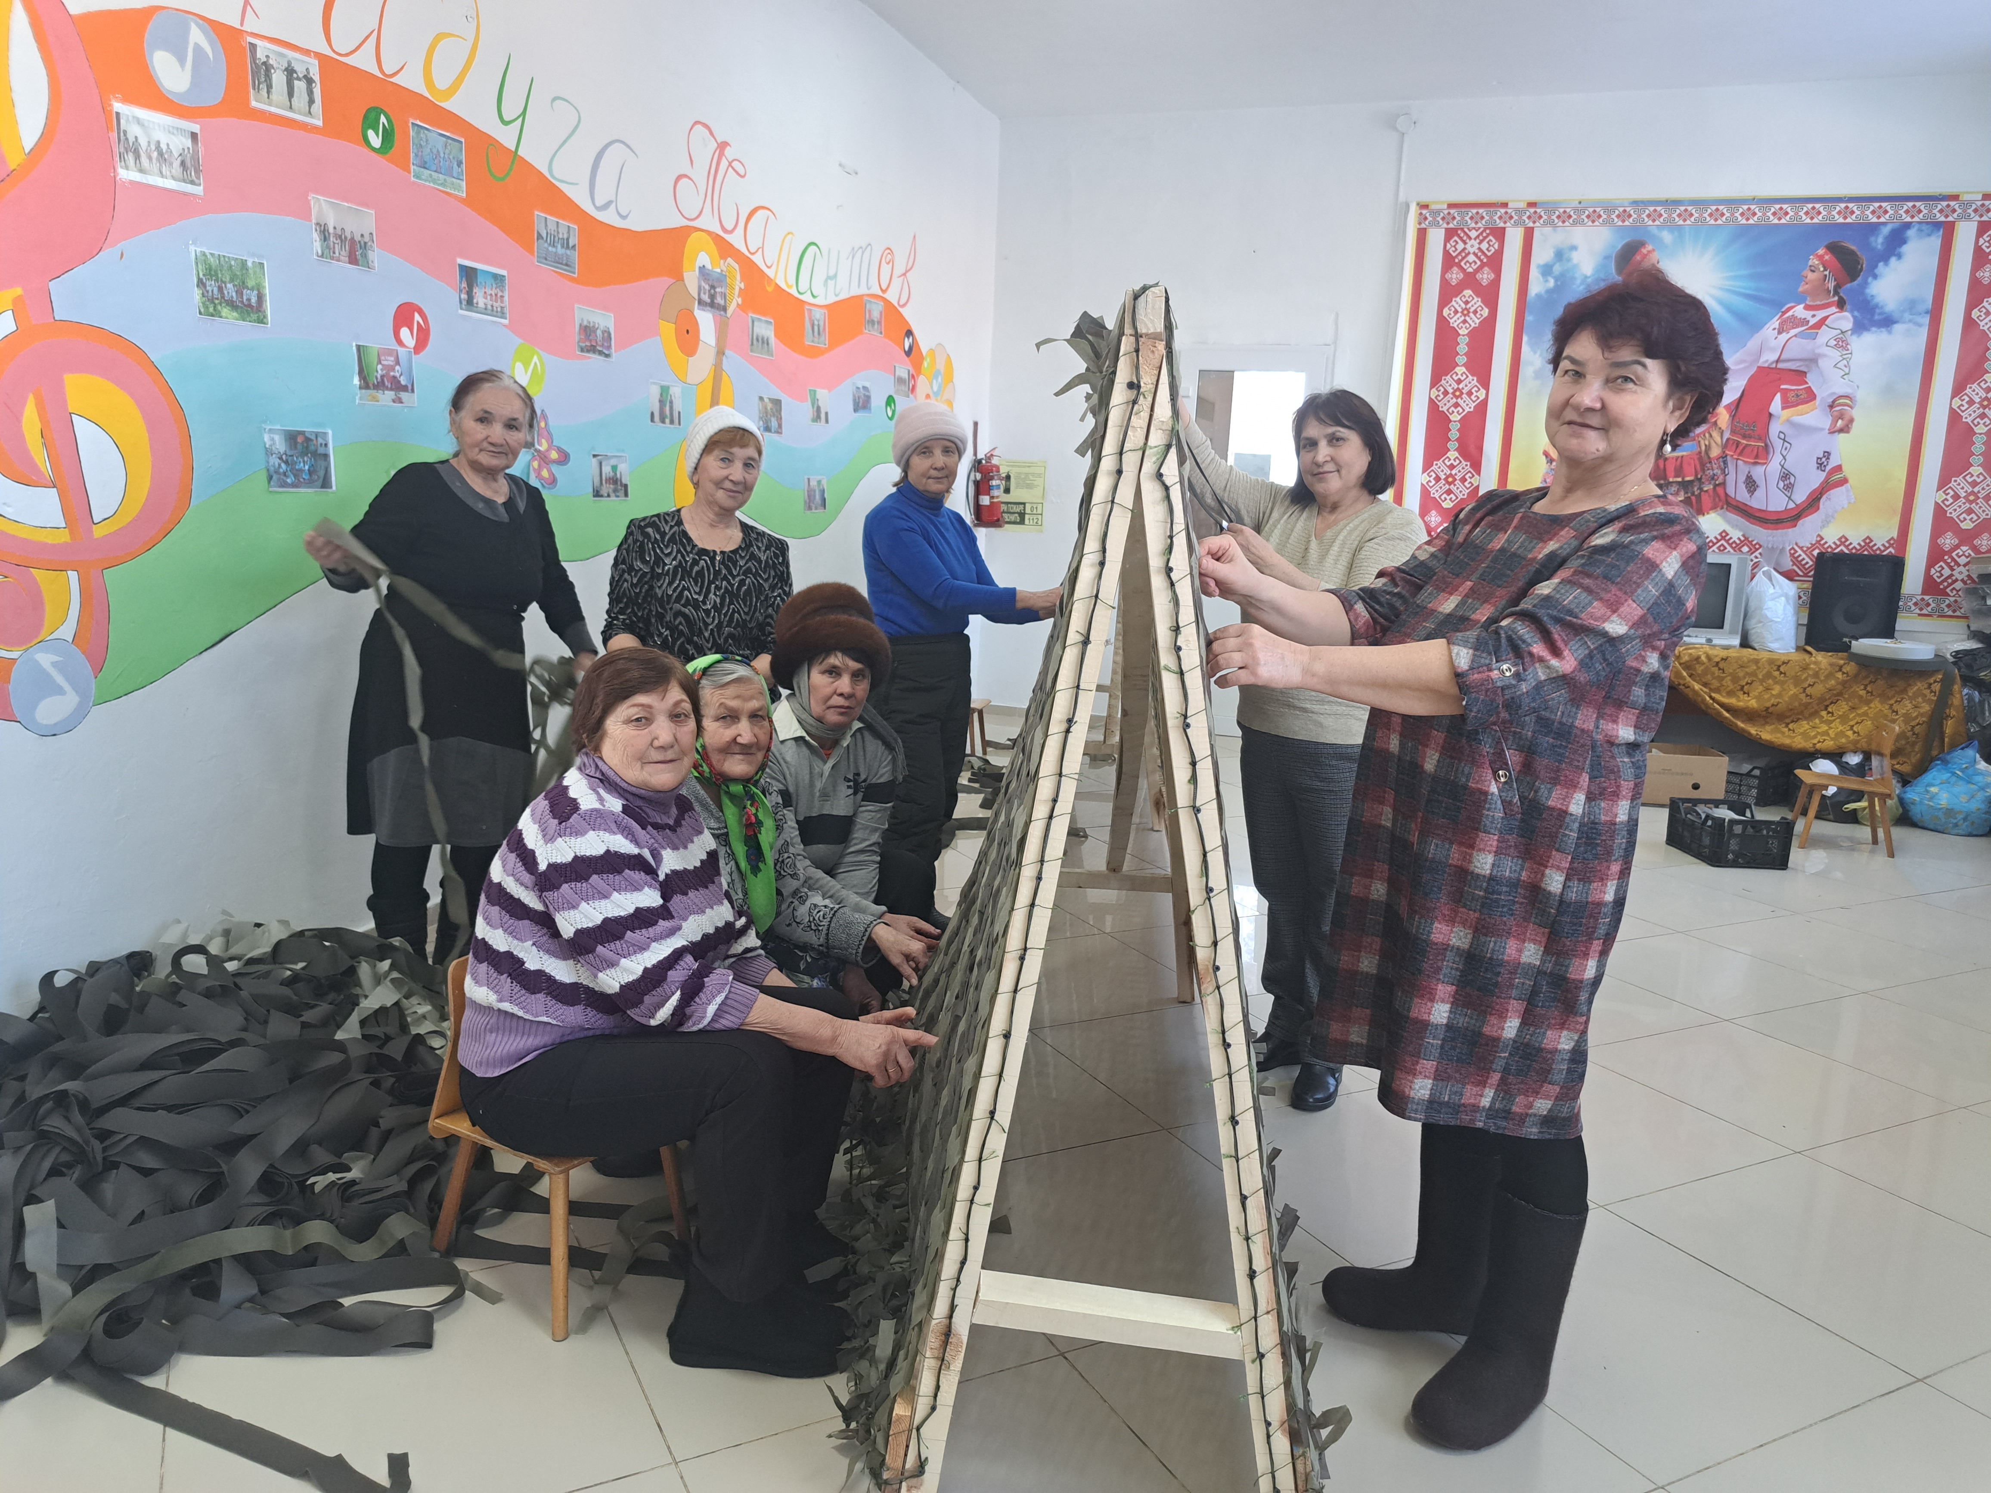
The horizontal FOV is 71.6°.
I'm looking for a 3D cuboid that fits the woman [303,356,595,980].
[{"bbox_3d":[-1.356,-0.136,3.417,0.600,1.570,0.420,-5,12,-37],"label":"woman"}]

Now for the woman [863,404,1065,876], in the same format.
[{"bbox_3d":[-0.092,-0.217,4.104,0.580,1.590,0.480,9,12,34],"label":"woman"}]

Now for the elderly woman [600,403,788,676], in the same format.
[{"bbox_3d":[-0.785,-0.136,3.687,0.500,1.520,0.340,-3,11,-27],"label":"elderly woman"}]

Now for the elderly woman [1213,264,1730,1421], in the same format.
[{"bbox_3d":[0.604,0.173,1.935,0.680,1.620,0.460,-1,11,-20],"label":"elderly woman"}]

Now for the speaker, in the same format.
[{"bbox_3d":[4.195,-0.706,6.736,0.325,0.470,0.290,5,10,17],"label":"speaker"}]

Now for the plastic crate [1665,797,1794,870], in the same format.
[{"bbox_3d":[2.964,0.350,5.579,0.300,0.195,0.385,2,10,0],"label":"plastic crate"}]

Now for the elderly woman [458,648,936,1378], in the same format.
[{"bbox_3d":[-0.465,0.382,2.191,0.780,1.040,0.480,5,10,18],"label":"elderly woman"}]

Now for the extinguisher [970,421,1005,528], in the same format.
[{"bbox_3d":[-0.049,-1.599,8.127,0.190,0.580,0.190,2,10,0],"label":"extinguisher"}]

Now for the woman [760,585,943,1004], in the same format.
[{"bbox_3d":[-0.377,0.173,3.261,0.480,1.090,0.580,-6,13,-39],"label":"woman"}]

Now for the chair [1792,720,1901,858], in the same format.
[{"bbox_3d":[3.572,0.157,5.810,0.340,0.545,0.290,6,11,20],"label":"chair"}]

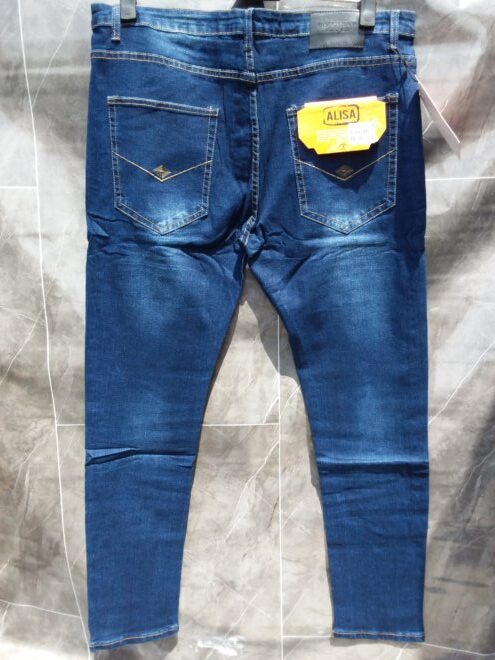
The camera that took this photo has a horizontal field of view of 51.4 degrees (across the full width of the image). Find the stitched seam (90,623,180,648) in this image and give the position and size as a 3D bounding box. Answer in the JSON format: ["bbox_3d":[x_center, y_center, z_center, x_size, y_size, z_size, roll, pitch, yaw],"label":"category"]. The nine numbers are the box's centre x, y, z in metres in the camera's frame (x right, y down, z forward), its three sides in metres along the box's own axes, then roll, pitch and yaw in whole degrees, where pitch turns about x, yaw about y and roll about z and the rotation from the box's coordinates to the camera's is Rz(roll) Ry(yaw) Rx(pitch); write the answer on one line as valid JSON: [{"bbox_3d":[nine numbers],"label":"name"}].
[{"bbox_3d":[-0.205,0.551,0.932,0.164,0.013,0.010,-13,12,3],"label":"stitched seam"}]

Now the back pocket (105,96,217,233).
[{"bbox_3d":[-0.125,-0.242,0.758,0.165,0.195,0.014,-1,12,0],"label":"back pocket"}]

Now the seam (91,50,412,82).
[{"bbox_3d":[0.006,-0.376,0.735,0.460,0.042,0.025,-1,12,0],"label":"seam"}]

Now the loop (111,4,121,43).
[{"bbox_3d":[-0.184,-0.427,0.718,0.013,0.048,0.010,-1,12,0],"label":"loop"}]

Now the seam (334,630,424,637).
[{"bbox_3d":[0.239,0.549,0.932,0.163,0.013,0.010,-1,12,0],"label":"seam"}]

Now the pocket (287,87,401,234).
[{"bbox_3d":[0.140,-0.246,0.757,0.165,0.203,0.014,-1,12,0],"label":"pocket"}]

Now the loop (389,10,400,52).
[{"bbox_3d":[0.205,-0.419,0.720,0.016,0.056,0.010,-1,12,0],"label":"loop"}]

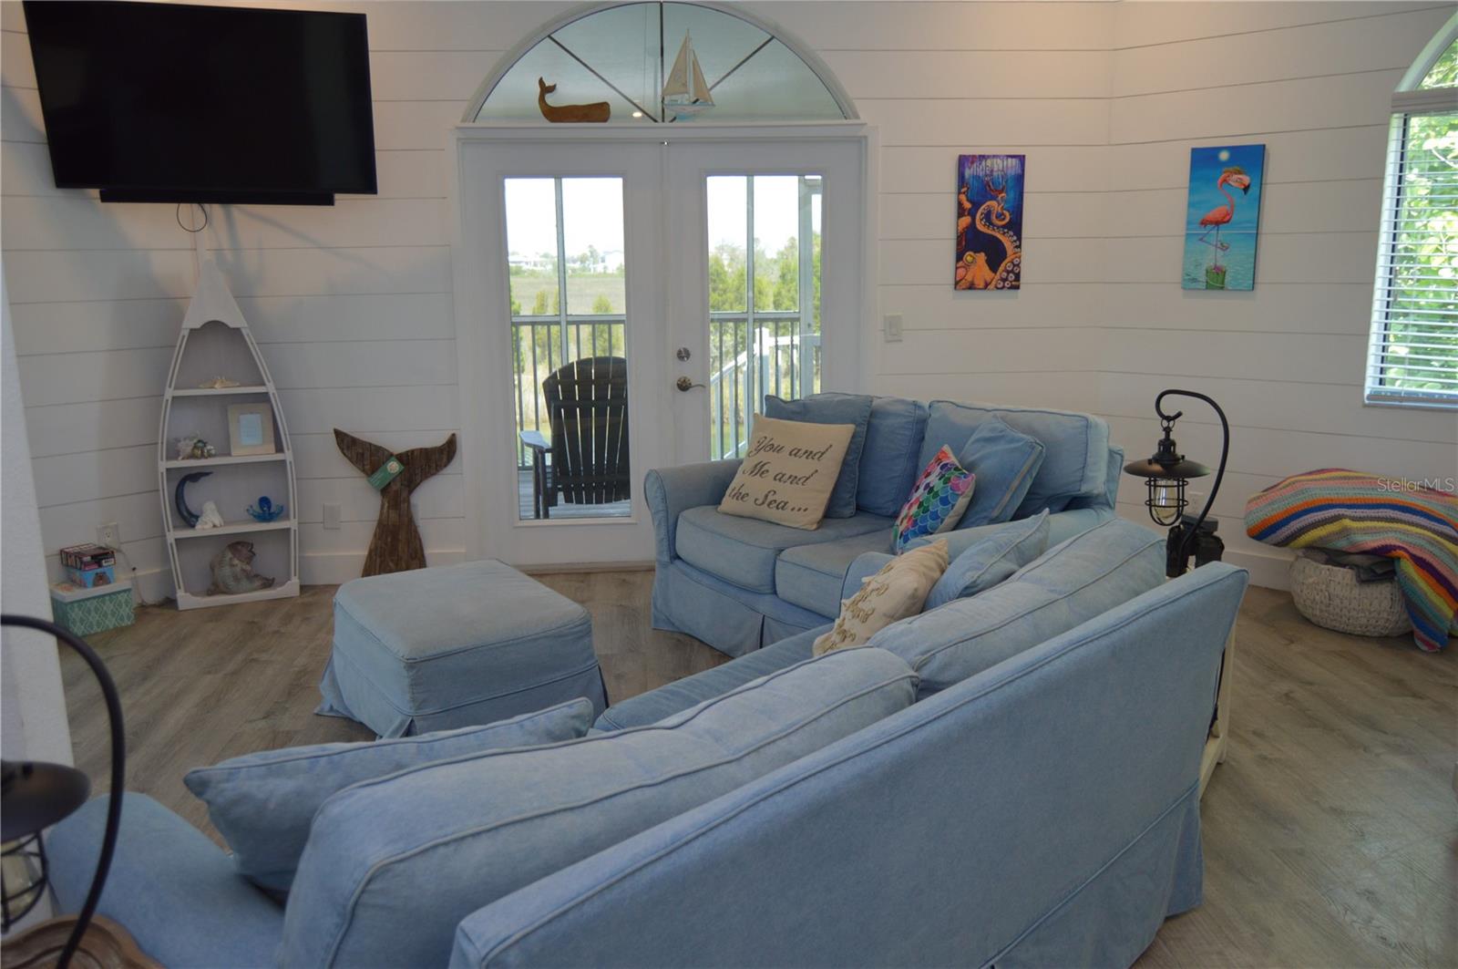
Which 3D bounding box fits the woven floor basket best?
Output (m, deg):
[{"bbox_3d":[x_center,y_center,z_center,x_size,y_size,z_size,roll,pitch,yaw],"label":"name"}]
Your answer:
[{"bbox_3d":[2.539,0.426,4.388,0.510,0.310,0.510,-1,11,0],"label":"woven floor basket"}]

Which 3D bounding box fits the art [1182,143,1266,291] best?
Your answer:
[{"bbox_3d":[2.173,-1.163,4.795,0.300,0.611,0.035,8,14,38],"label":"art"}]

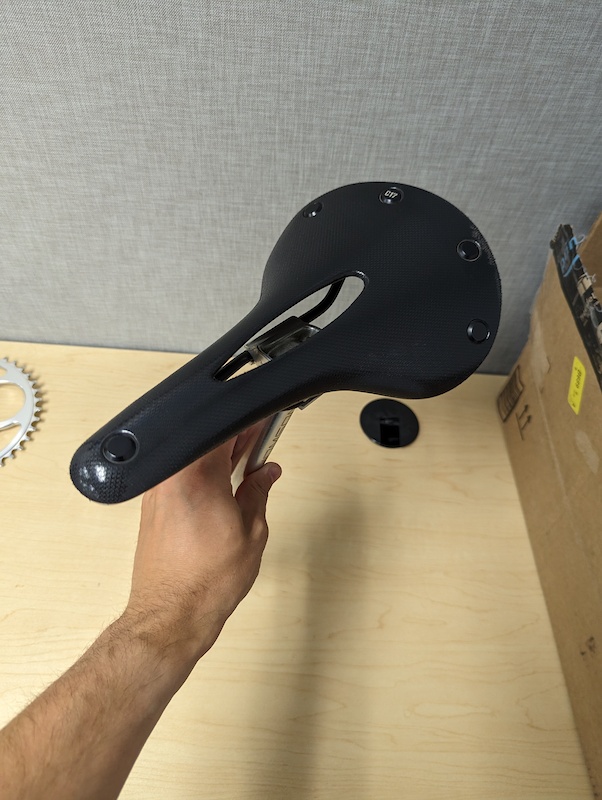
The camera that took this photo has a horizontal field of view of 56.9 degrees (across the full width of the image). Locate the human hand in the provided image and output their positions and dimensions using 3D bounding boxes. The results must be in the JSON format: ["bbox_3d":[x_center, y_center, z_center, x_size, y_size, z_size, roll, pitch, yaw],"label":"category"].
[{"bbox_3d":[-0.075,0.097,0.415,0.105,0.088,0.160,7,69,28],"label":"human hand"}]

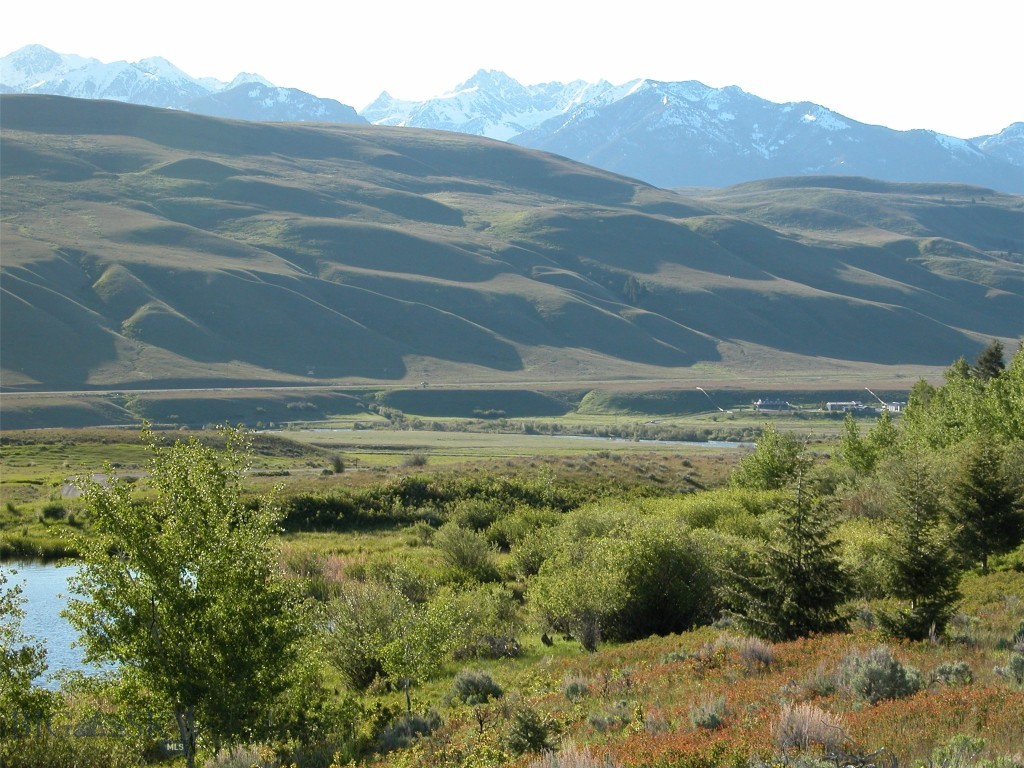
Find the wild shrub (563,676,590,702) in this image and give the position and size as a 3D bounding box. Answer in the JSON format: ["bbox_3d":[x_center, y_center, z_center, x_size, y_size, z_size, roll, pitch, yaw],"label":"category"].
[{"bbox_3d":[1.493,7.085,50.000,0.648,0.625,0.596,0,1,0],"label":"wild shrub"}]

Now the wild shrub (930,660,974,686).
[{"bbox_3d":[10.199,6.715,50.000,1.019,0.579,0.937,0,1,0],"label":"wild shrub"}]

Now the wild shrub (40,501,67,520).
[{"bbox_3d":[-24.417,6.737,115.000,1.385,1.065,1.343,0,1,0],"label":"wild shrub"}]

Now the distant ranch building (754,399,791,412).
[{"bbox_3d":[144.756,11.669,1200.000,20.005,7.224,12.000,0,1,0],"label":"distant ranch building"}]

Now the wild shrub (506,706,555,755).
[{"bbox_3d":[0.373,6.980,43.500,0.967,0.967,0.890,0,1,0],"label":"wild shrub"}]

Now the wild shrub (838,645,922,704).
[{"bbox_3d":[6.143,4.843,36.000,1.400,1.000,1.232,0,1,0],"label":"wild shrub"}]

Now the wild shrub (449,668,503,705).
[{"bbox_3d":[-0.845,7.016,50.000,1.250,0.810,1.150,0,1,0],"label":"wild shrub"}]

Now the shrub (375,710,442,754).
[{"bbox_3d":[-1.534,5.164,32.000,1.008,0.652,0.856,0,1,0],"label":"shrub"}]

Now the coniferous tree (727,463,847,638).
[{"bbox_3d":[5.890,3.493,46.000,2.556,3.941,2.479,0,1,0],"label":"coniferous tree"}]

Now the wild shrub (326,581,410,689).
[{"bbox_3d":[-3.747,6.522,56.000,2.126,2.853,1.956,0,1,0],"label":"wild shrub"}]

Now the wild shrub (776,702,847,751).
[{"bbox_3d":[5.806,6.652,42.000,1.400,0.953,1.288,0,1,0],"label":"wild shrub"}]

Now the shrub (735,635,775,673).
[{"bbox_3d":[5.952,6.627,53.000,0.982,0.908,0.903,0,1,0],"label":"shrub"}]

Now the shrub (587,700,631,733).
[{"bbox_3d":[2.056,7.093,46.000,0.937,0.660,0.862,0,1,0],"label":"shrub"}]

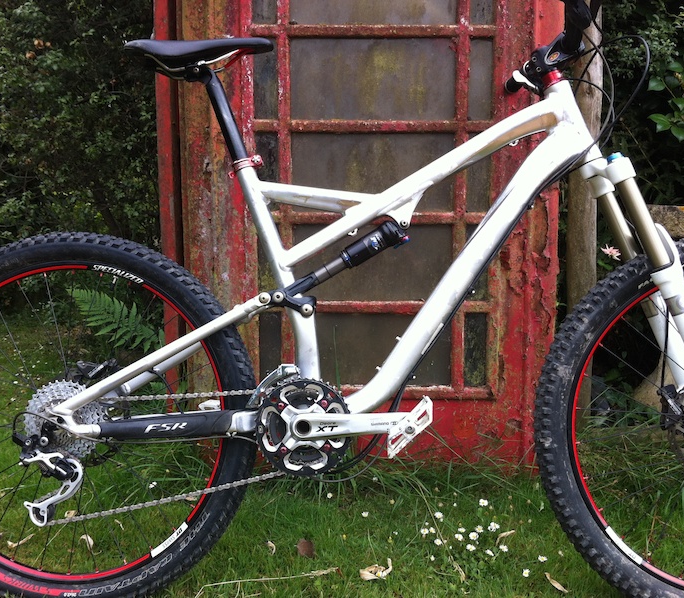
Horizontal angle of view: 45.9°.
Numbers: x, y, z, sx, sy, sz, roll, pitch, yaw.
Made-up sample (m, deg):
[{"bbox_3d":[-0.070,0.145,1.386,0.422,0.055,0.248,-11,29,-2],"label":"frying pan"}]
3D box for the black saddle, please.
[{"bbox_3d":[-0.261,-0.443,1.477,0.268,0.066,0.140,-1,-2,3],"label":"black saddle"}]

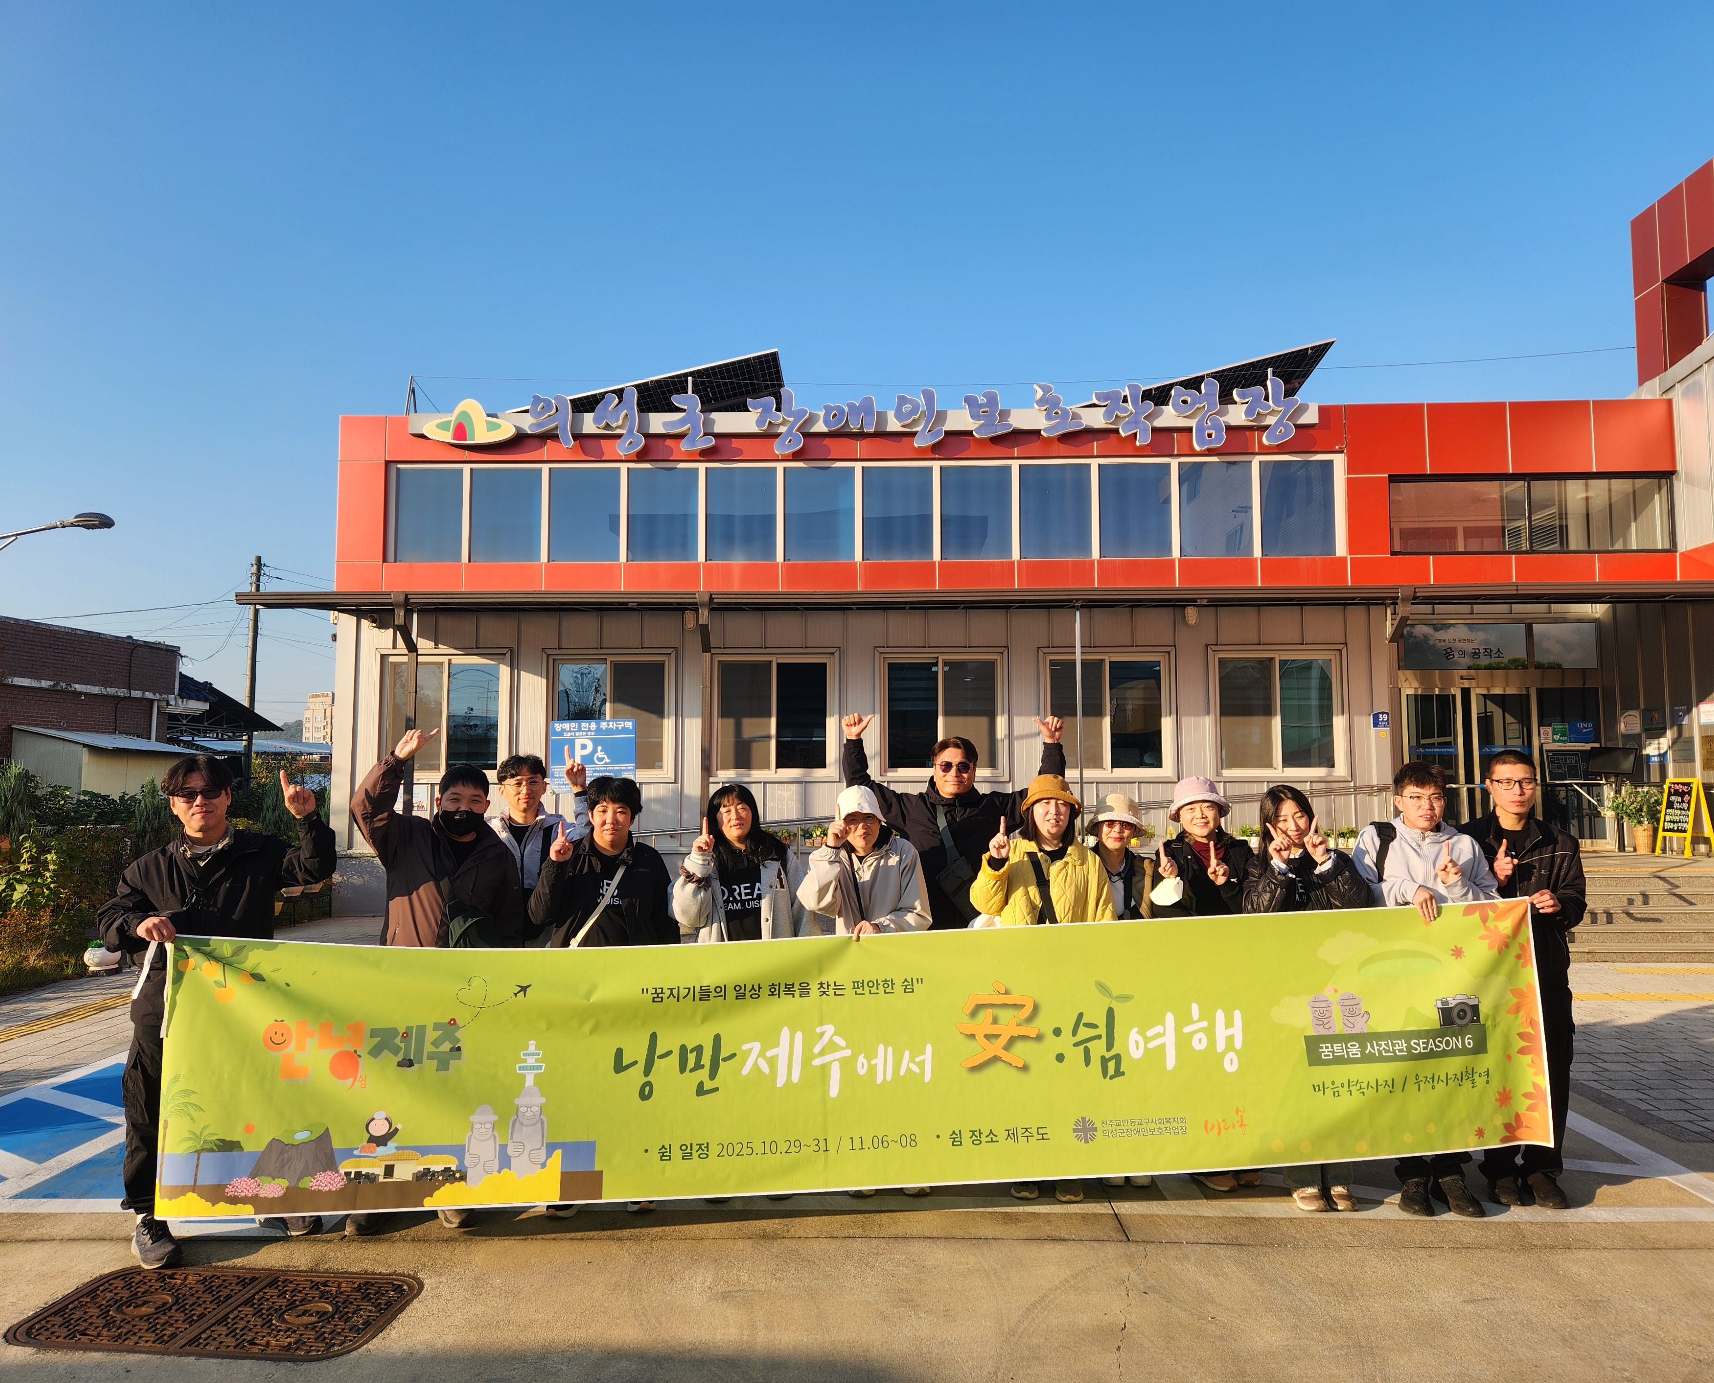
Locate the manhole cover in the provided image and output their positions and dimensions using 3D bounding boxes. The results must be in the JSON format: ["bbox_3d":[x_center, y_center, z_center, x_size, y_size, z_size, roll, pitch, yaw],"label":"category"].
[{"bbox_3d":[-1.952,1.908,3.737,1.074,0.040,0.560,-1,-4,6],"label":"manhole cover"}]

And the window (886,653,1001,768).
[{"bbox_3d":[1.045,0.278,15.335,1.422,1.445,0.130,0,-4,2],"label":"window"}]

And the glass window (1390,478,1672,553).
[{"bbox_3d":[7.981,-2.089,14.504,3.242,0.882,0.100,0,-4,2],"label":"glass window"}]

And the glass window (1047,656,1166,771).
[{"bbox_3d":[3.101,0.277,15.248,1.477,1.436,0.130,0,-4,2],"label":"glass window"}]

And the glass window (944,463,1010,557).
[{"bbox_3d":[1.457,-2.183,14.948,0.857,1.174,0.100,0,-4,2],"label":"glass window"}]

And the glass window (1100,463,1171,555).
[{"bbox_3d":[3.327,-2.181,14.662,0.846,1.137,0.100,0,-4,2],"label":"glass window"}]

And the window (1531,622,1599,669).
[{"bbox_3d":[9.214,-0.584,15.973,0.844,0.594,0.100,0,-4,2],"label":"window"}]

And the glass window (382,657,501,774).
[{"bbox_3d":[-5.091,0.309,15.070,1.488,1.452,0.120,0,-4,2],"label":"glass window"}]

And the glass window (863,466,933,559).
[{"bbox_3d":[0.493,-2.180,14.986,0.861,1.160,0.100,0,-4,2],"label":"glass window"}]

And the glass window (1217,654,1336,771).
[{"bbox_3d":[5.187,0.257,15.162,1.460,1.464,0.130,0,-4,2],"label":"glass window"}]

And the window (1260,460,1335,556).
[{"bbox_3d":[5.253,-2.189,14.600,0.839,1.132,0.100,0,-4,2],"label":"window"}]

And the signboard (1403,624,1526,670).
[{"bbox_3d":[7.931,-0.586,16.024,1.596,0.596,0.100,0,-4,2],"label":"signboard"}]

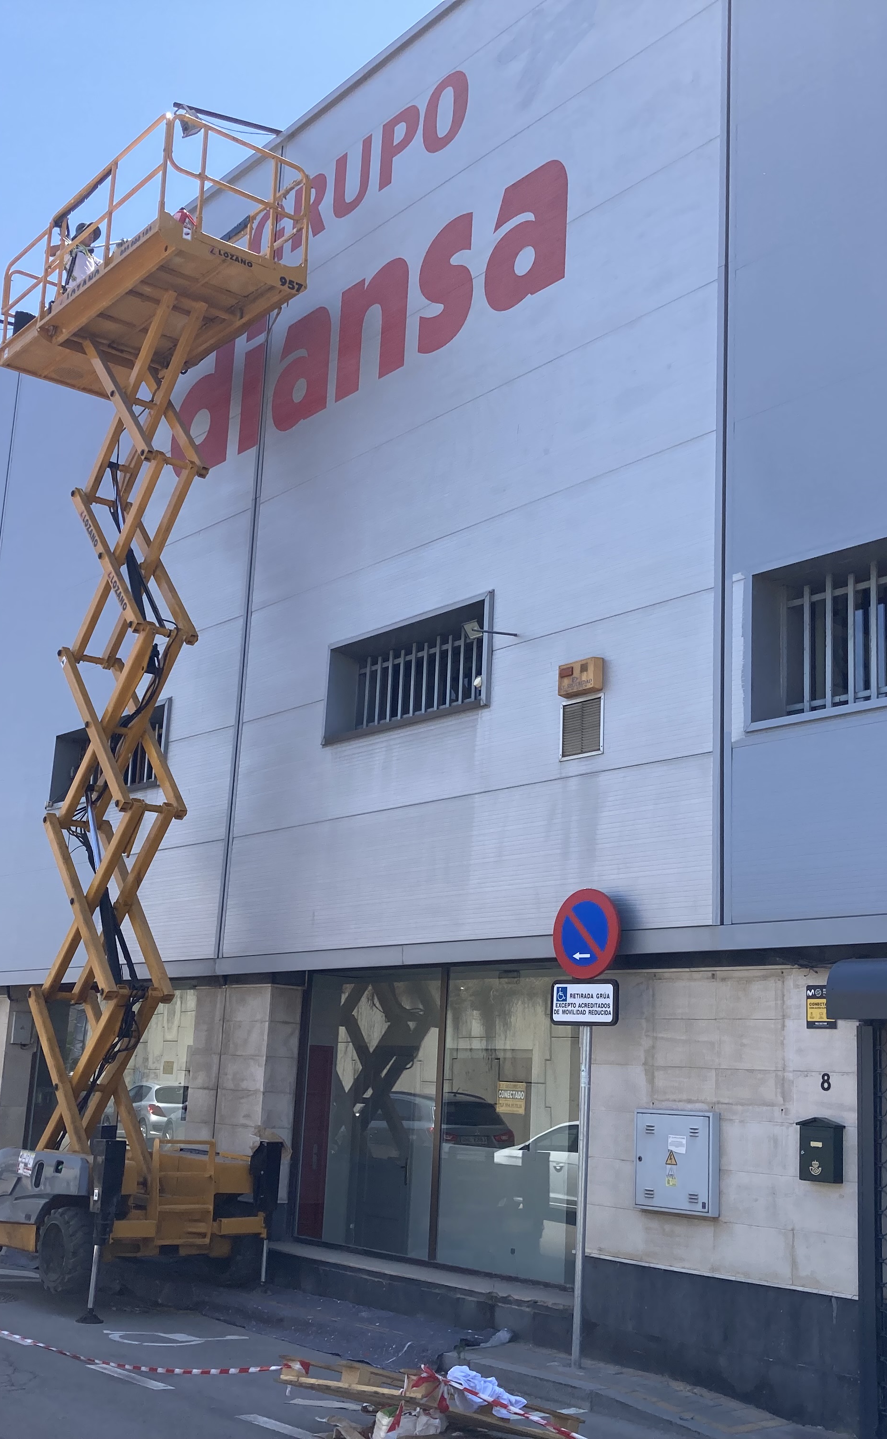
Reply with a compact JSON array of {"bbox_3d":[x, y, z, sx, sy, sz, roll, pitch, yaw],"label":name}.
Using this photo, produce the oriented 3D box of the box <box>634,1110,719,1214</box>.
[{"bbox_3d":[1.454,2.745,9.636,0.085,0.593,0.645,13,-17,-37],"label":"box"}]

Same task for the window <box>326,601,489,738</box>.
[{"bbox_3d":[-0.247,-0.355,12.917,0.320,0.841,2.066,13,-17,-38],"label":"window"}]

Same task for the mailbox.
[{"bbox_3d":[2.152,2.441,8.803,0.100,0.365,0.285,13,-17,-37],"label":"mailbox"}]

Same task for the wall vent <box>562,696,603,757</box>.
[{"bbox_3d":[1.008,0.070,11.088,0.055,0.430,0.450,13,-17,-37],"label":"wall vent"}]

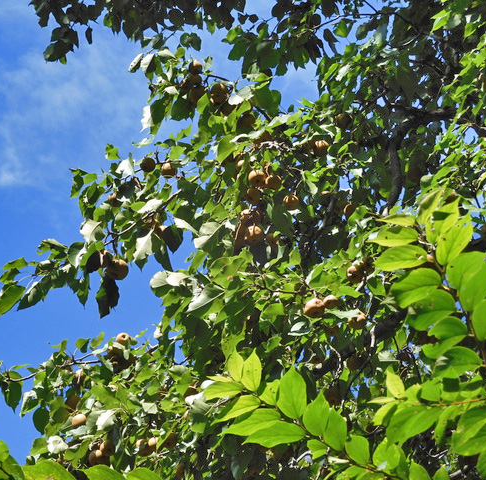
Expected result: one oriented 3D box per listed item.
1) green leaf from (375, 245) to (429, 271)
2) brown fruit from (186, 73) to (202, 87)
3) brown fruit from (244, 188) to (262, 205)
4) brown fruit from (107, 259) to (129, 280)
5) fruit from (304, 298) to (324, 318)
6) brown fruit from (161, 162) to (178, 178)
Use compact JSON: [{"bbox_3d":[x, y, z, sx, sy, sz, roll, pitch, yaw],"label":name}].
[{"bbox_3d":[0.266,0.029,3.700,0.090,0.014,0.047,-3,-53,3],"label":"green leaf"},{"bbox_3d":[-0.148,-0.487,6.750,0.049,0.047,0.049,0,-30,0],"label":"brown fruit"},{"bbox_3d":[0.025,-0.110,5.600,0.042,0.040,0.042,0,-25,0],"label":"brown fruit"},{"bbox_3d":[-0.326,0.077,5.800,0.056,0.054,0.056,0,-25,0],"label":"brown fruit"},{"bbox_3d":[0.213,0.204,6.600,0.064,0.059,0.062,0,-30,0],"label":"fruit"},{"bbox_3d":[-0.209,-0.197,6.300,0.045,0.043,0.045,1,-25,-2],"label":"brown fruit"}]

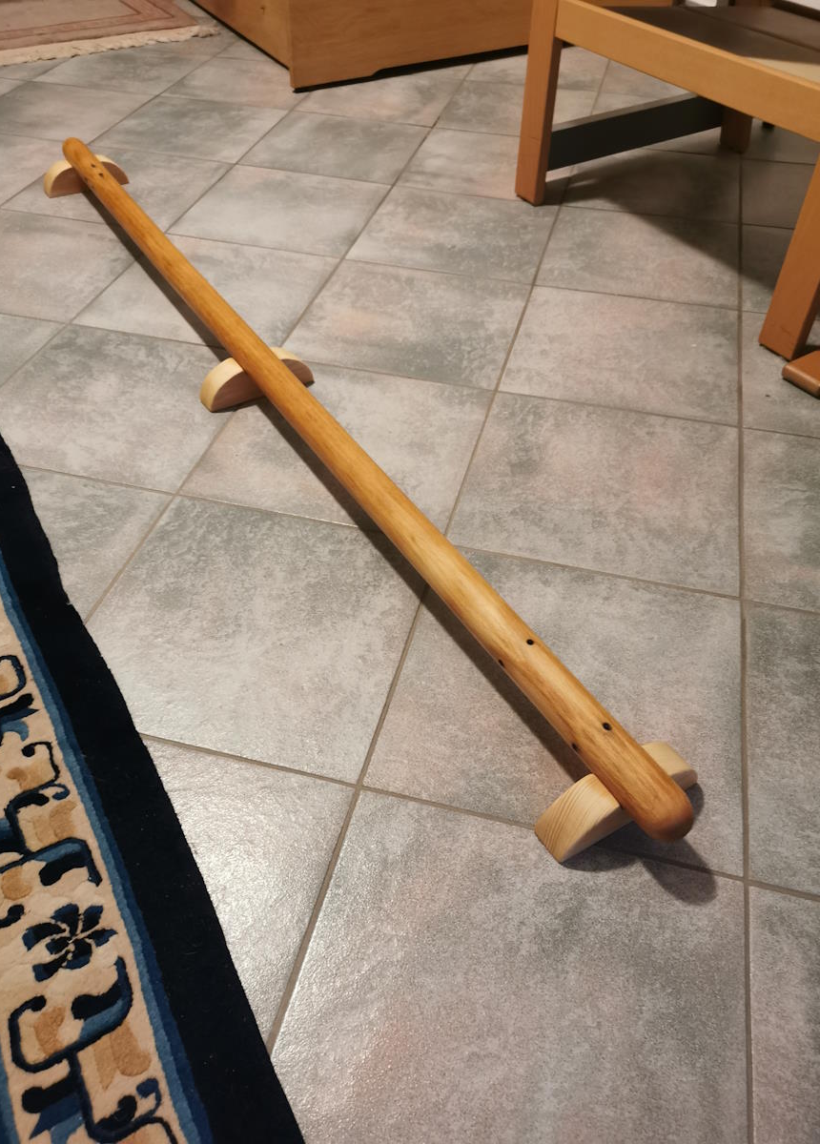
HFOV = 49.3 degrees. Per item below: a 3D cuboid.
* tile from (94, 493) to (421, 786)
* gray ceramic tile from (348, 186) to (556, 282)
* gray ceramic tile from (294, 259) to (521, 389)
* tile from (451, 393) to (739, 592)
[{"bbox_3d":[-0.150,0.049,0.875,0.304,0.010,0.304,11,46,10],"label":"tile"},{"bbox_3d":[0.086,-0.610,1.595,0.320,0.010,0.320,11,46,10],"label":"gray ceramic tile"},{"bbox_3d":[0.004,-0.389,1.371,0.320,0.010,0.320,11,46,10],"label":"gray ceramic tile"},{"bbox_3d":[0.237,-0.108,1.092,0.320,0.010,0.320,11,46,10],"label":"tile"}]

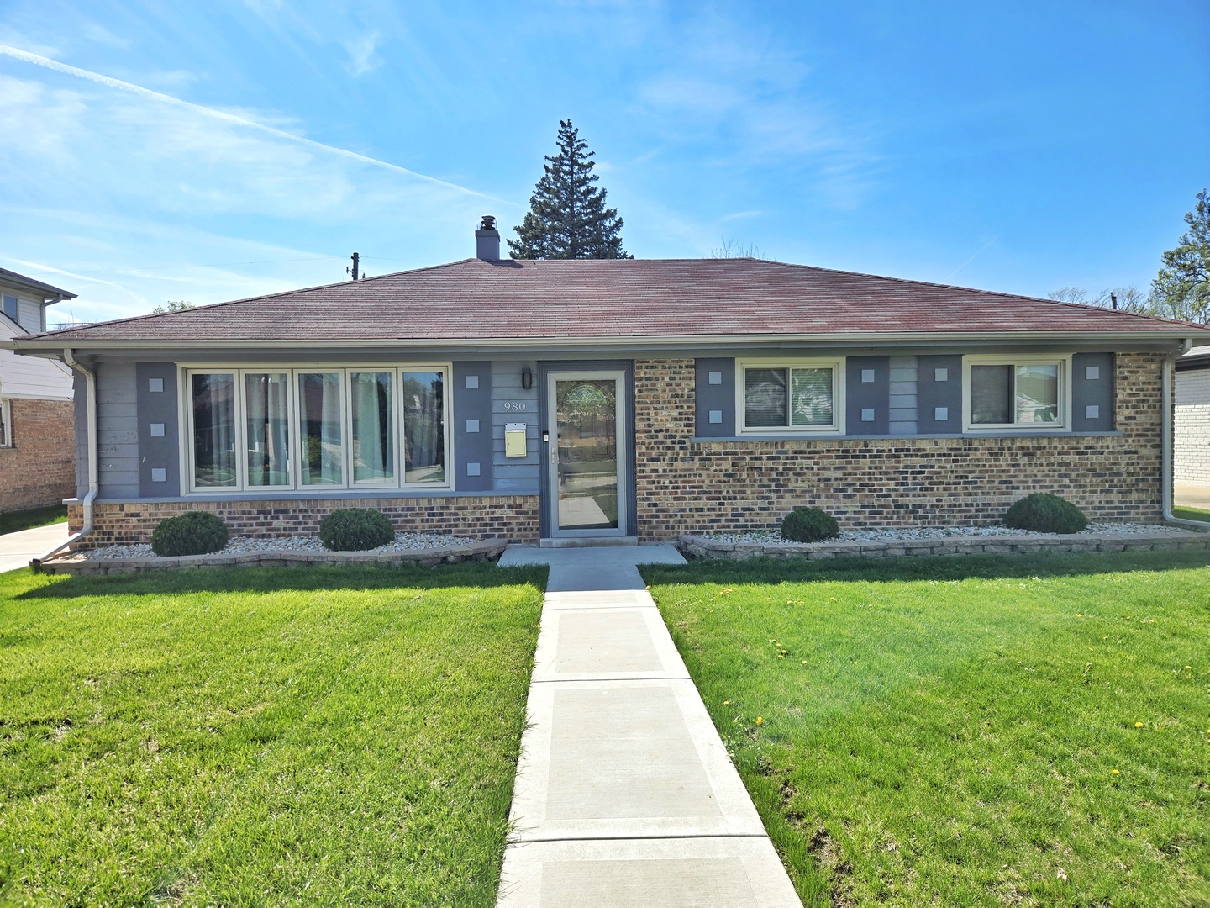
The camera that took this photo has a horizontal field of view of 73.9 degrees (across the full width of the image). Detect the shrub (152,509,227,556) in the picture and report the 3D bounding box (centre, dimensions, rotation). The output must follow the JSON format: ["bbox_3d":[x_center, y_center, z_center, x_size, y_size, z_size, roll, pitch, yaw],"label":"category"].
[{"bbox_3d":[-4.450,0.835,8.620,0.770,0.460,0.750,-1,2,0],"label":"shrub"}]

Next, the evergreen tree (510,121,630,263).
[{"bbox_3d":[-1.293,-5.873,29.832,6.600,12.825,6.600,-1,2,0],"label":"evergreen tree"}]

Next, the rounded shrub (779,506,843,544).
[{"bbox_3d":[2.290,0.775,8.970,0.680,0.400,0.660,-1,2,0],"label":"rounded shrub"}]

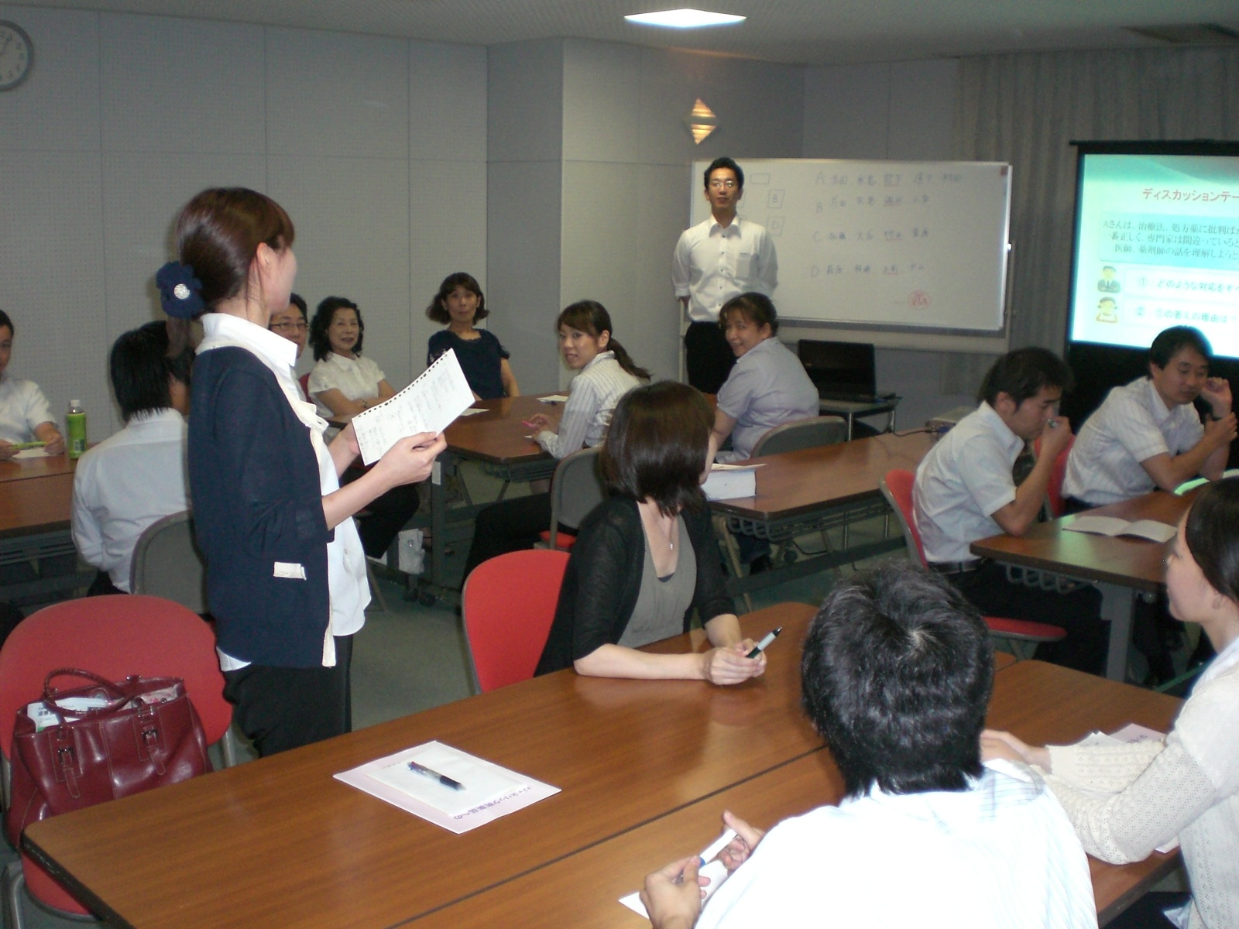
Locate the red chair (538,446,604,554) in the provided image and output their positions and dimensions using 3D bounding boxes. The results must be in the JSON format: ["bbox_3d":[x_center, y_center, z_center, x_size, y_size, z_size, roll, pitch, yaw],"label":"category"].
[{"bbox_3d":[-0.214,0.293,4.788,0.480,0.780,0.530,-10,15,-43],"label":"red chair"}]

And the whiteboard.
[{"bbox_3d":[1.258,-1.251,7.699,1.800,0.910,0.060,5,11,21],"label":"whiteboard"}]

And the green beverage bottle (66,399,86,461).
[{"bbox_3d":[-1.926,-0.127,4.811,0.067,0.208,0.067,11,15,44],"label":"green beverage bottle"}]

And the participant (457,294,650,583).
[{"bbox_3d":[-0.287,0.019,5.107,0.740,1.270,0.500,9,13,36],"label":"participant"}]

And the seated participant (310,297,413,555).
[{"bbox_3d":[-1.037,-0.117,5.745,0.480,1.190,0.780,-10,15,-43],"label":"seated participant"}]

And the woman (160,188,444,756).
[{"bbox_3d":[-0.595,0.288,2.576,0.500,1.620,0.470,-1,11,-10],"label":"woman"}]

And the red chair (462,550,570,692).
[{"bbox_3d":[-0.021,0.629,3.115,0.530,0.800,0.470,11,14,43],"label":"red chair"}]

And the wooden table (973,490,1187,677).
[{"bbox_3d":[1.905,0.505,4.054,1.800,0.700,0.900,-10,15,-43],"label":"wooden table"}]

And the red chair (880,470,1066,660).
[{"bbox_3d":[1.079,0.464,4.122,0.530,0.800,0.470,10,14,41],"label":"red chair"}]

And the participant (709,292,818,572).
[{"bbox_3d":[0.583,-0.090,5.789,0.520,1.270,0.700,-4,11,-25],"label":"participant"}]

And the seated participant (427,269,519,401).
[{"bbox_3d":[-0.645,-0.251,6.335,0.480,1.240,0.750,-4,12,-25],"label":"seated participant"}]

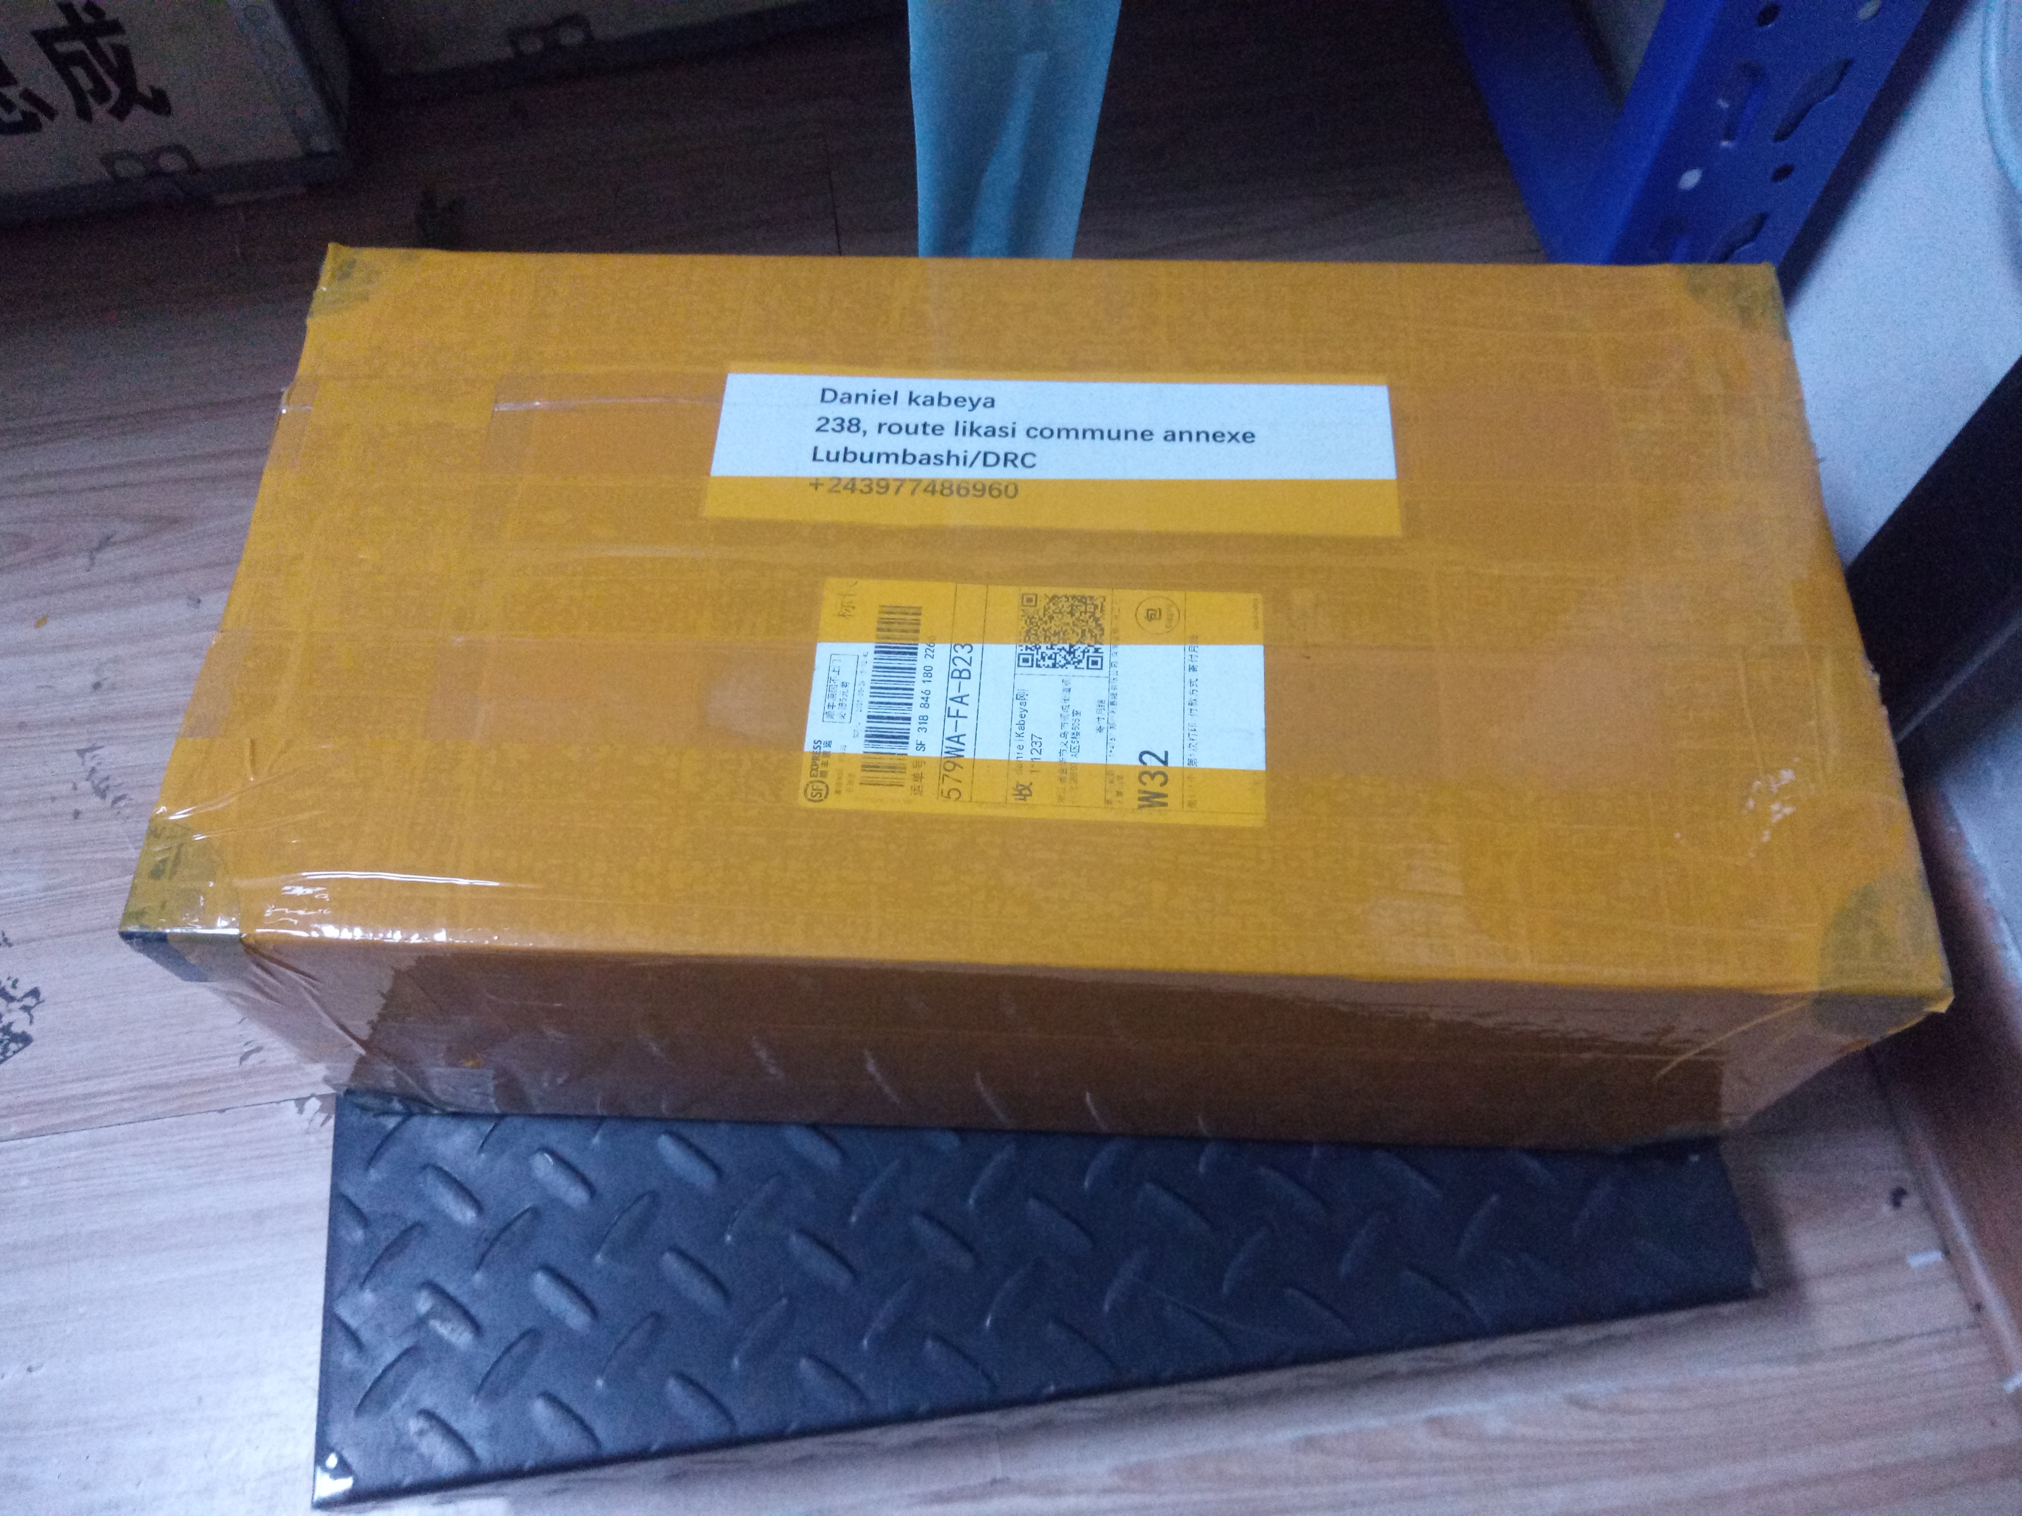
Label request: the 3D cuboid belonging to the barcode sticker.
[{"bbox_3d":[0.008,-0.017,0.469,0.129,0.001,0.076,2,63,2],"label":"barcode sticker"}]

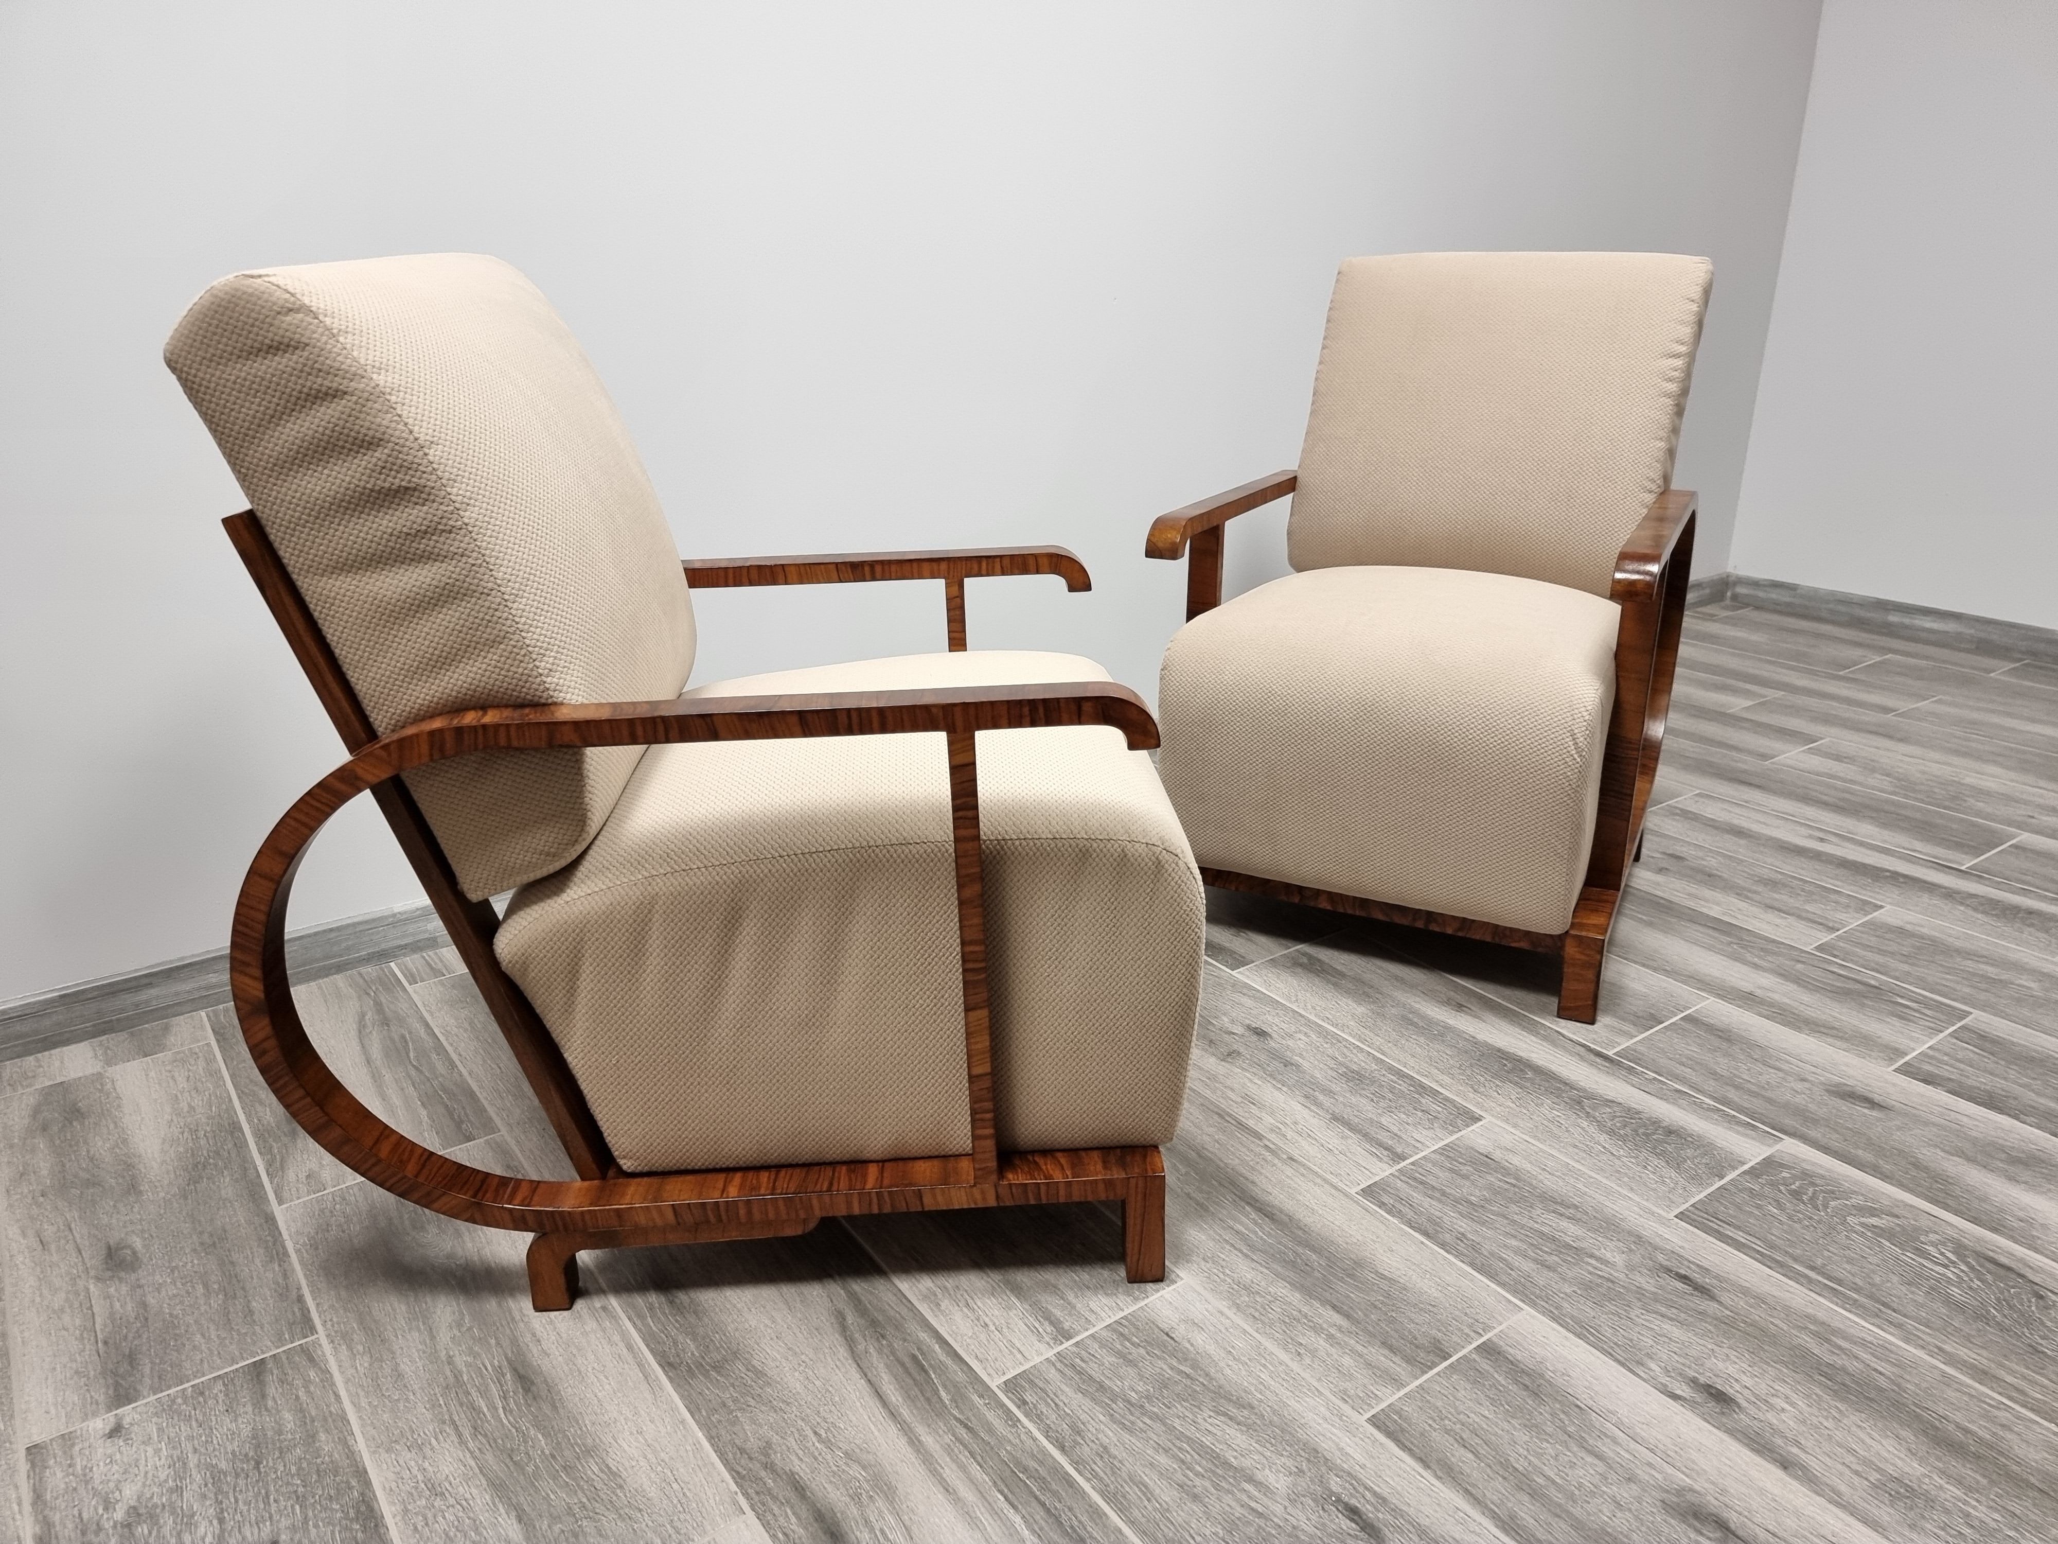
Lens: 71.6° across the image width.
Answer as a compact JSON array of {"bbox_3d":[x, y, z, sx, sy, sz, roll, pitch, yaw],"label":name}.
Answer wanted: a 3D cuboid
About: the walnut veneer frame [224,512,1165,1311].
[{"bbox_3d":[-0.276,0.043,1.437,0.756,0.704,0.592,-2,20,-3],"label":"walnut veneer frame"}]

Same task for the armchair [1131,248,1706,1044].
[{"bbox_3d":[0.575,-0.263,1.989,0.592,0.876,0.800,10,23,26],"label":"armchair"}]

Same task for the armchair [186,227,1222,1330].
[{"bbox_3d":[-0.255,-0.040,1.407,0.800,0.881,0.592,-2,20,-3],"label":"armchair"}]

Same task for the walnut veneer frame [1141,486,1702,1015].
[{"bbox_3d":[0.586,-0.186,2.038,0.592,0.698,0.756,10,23,26],"label":"walnut veneer frame"}]

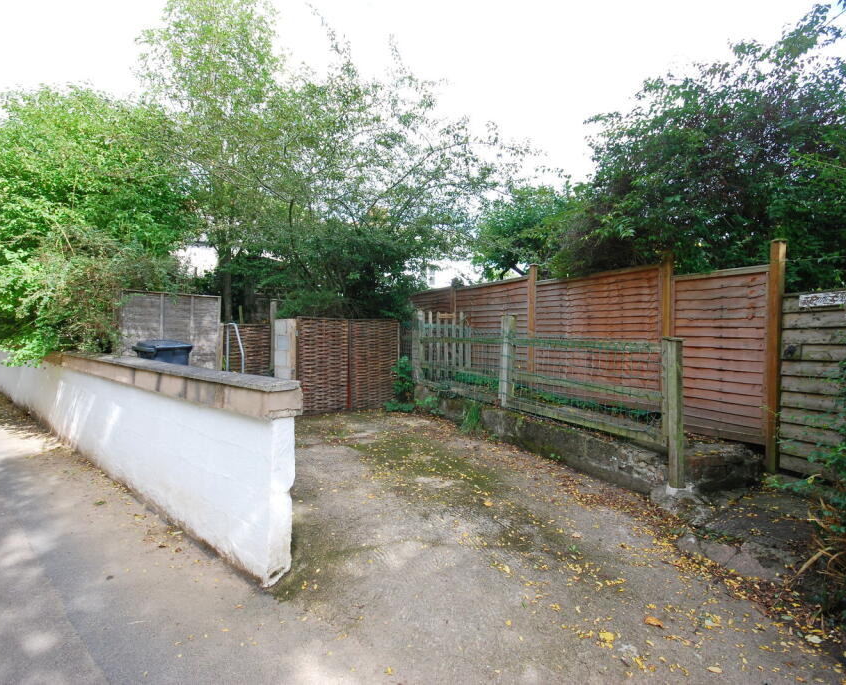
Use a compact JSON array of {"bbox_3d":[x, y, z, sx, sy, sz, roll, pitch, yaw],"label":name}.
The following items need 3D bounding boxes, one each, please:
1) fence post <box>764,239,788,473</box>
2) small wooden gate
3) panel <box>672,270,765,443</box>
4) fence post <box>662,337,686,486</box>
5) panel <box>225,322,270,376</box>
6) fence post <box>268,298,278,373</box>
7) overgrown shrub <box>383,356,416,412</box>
[{"bbox_3d":[3.550,0.135,4.290,0.105,2.330,0.105,1,0,-37],"label":"fence post"},{"bbox_3d":[-1.080,0.317,6.500,1.700,1.340,0.070,1,0,-36],"label":"small wooden gate"},{"bbox_3d":[3.240,0.137,4.700,0.050,1.810,0.890,1,0,-37],"label":"panel"},{"bbox_3d":[2.280,0.630,3.880,0.110,1.350,0.110,1,0,-37],"label":"fence post"},{"bbox_3d":[-2.490,0.280,6.050,0.620,1.100,0.060,1,0,-36],"label":"panel"},{"bbox_3d":[-2.180,0.170,6.250,0.100,1.550,0.100,1,0,-36],"label":"fence post"},{"bbox_3d":[-0.360,0.650,6.650,0.420,0.830,0.400,1,0,-36],"label":"overgrown shrub"}]

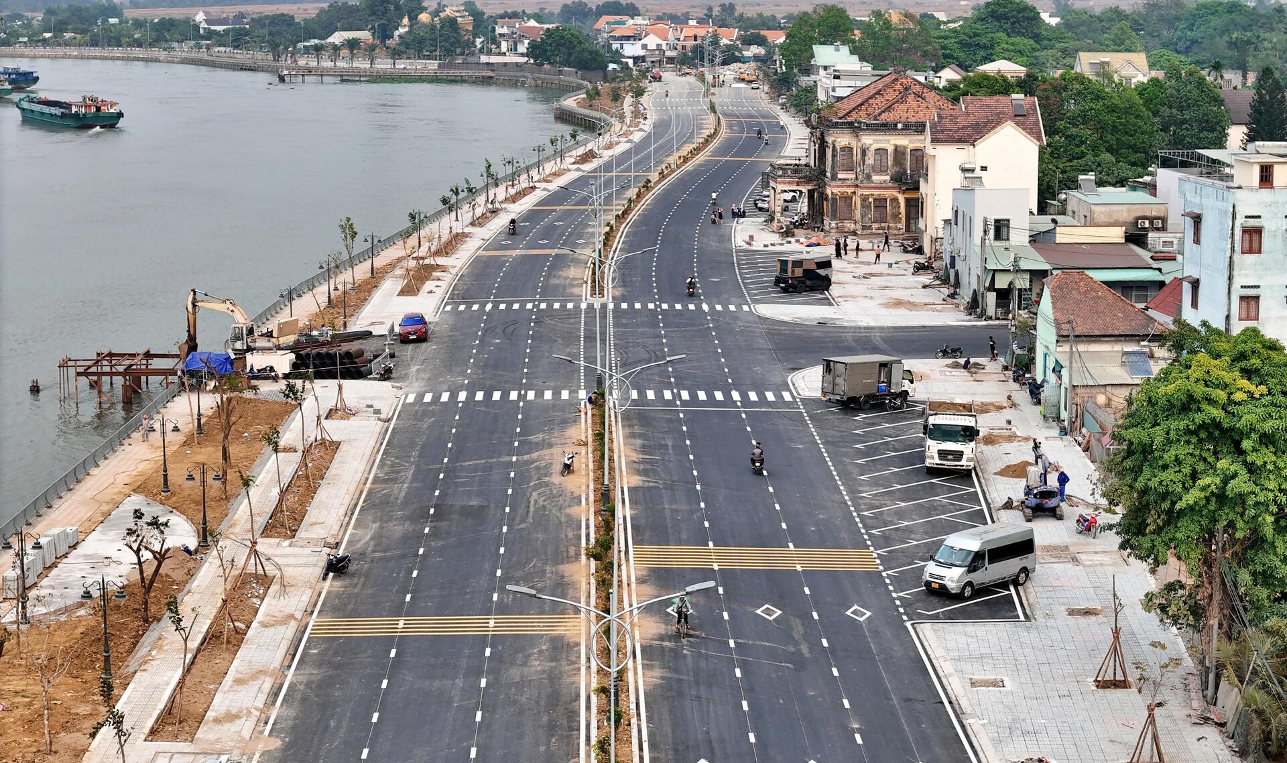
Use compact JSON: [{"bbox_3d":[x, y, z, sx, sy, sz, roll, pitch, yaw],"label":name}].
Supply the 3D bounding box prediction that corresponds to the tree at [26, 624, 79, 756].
[{"bbox_3d":[-19.348,10.083,85.172,1.800,4.300,1.800,0,9,0],"label":"tree"}]

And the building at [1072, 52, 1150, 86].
[{"bbox_3d":[89.519,-57.151,497.210,13.200,11.000,10.500,0,9,0],"label":"building"}]

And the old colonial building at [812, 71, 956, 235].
[{"bbox_3d":[27.100,-24.875,277.551,16.800,16.300,19.000,0,9,-2],"label":"old colonial building"}]

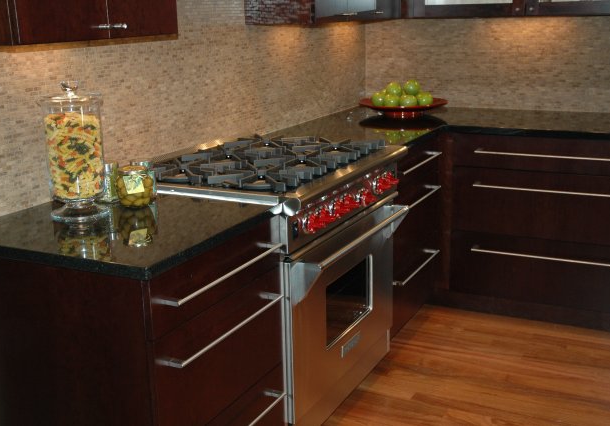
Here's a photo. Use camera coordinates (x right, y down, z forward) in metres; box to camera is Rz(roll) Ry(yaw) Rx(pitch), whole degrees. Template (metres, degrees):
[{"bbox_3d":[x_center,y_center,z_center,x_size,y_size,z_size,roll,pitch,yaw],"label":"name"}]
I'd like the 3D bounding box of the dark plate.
[{"bbox_3d":[0.500,-0.529,4.122,0.445,0.056,0.445,1,15,7],"label":"dark plate"}]

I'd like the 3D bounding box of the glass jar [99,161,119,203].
[{"bbox_3d":[-0.574,-0.091,2.402,0.043,0.111,0.043,-5,15,-13],"label":"glass jar"}]

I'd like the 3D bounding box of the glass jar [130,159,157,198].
[{"bbox_3d":[-0.481,-0.095,2.424,0.080,0.104,0.080,-4,15,-11],"label":"glass jar"}]

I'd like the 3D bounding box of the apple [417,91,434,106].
[{"bbox_3d":[0.603,-0.565,4.090,0.078,0.074,0.078,1,15,8],"label":"apple"}]

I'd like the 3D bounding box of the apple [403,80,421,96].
[{"bbox_3d":[0.537,-0.626,4.092,0.078,0.074,0.078,1,15,7],"label":"apple"}]

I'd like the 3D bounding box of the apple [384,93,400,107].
[{"bbox_3d":[0.438,-0.555,4.076,0.077,0.073,0.077,0,15,6],"label":"apple"}]

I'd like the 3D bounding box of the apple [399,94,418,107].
[{"bbox_3d":[0.517,-0.547,4.058,0.081,0.077,0.081,1,15,7],"label":"apple"}]

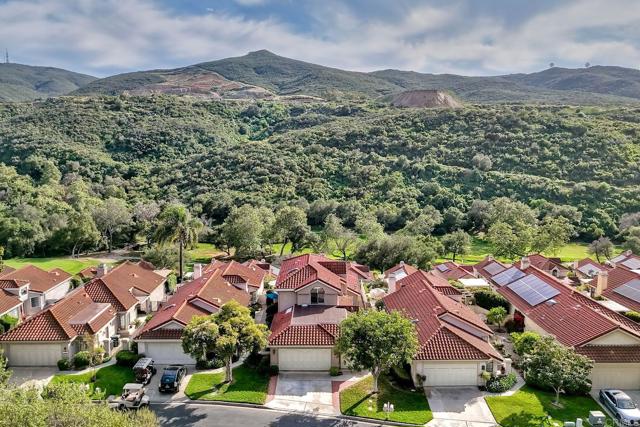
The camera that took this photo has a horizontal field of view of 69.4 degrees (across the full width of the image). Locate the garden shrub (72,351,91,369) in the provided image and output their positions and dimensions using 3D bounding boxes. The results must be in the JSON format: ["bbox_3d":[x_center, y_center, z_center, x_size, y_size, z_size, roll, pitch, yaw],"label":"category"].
[{"bbox_3d":[-22.650,13.883,44.238,1.500,1.450,1.400,0,9,0],"label":"garden shrub"}]

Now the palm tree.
[{"bbox_3d":[-20.587,4.611,66.453,6.800,11.600,6.600,0,10,0],"label":"palm tree"}]

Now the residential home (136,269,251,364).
[{"bbox_3d":[-13.250,11.098,53.256,10.100,5.500,16.100,0,9,0],"label":"residential home"}]

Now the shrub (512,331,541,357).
[{"bbox_3d":[21.604,13.516,48.401,2.900,2.200,2.500,0,10,0],"label":"shrub"}]

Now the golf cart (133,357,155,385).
[{"bbox_3d":[-16.500,14.852,43.891,1.200,1.850,2.600,0,9,0],"label":"golf cart"}]

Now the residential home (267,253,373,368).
[{"bbox_3d":[0.450,9.559,51.584,10.300,7.200,19.300,0,9,0],"label":"residential home"}]

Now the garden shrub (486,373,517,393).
[{"bbox_3d":[16.607,15.167,42.174,2.600,1.400,1.900,0,10,0],"label":"garden shrub"}]

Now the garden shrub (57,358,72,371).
[{"bbox_3d":[-24.100,14.046,43.555,1.300,1.050,1.200,0,9,0],"label":"garden shrub"}]

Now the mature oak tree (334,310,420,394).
[{"bbox_3d":[5.050,12.115,39.968,6.900,7.000,6.700,0,10,0],"label":"mature oak tree"}]

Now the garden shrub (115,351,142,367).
[{"bbox_3d":[-19.050,14.166,45.906,2.600,1.350,1.800,0,9,0],"label":"garden shrub"}]

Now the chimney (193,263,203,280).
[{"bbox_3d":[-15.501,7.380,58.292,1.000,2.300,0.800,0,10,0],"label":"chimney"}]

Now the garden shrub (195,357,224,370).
[{"bbox_3d":[-10.517,14.100,44.110,2.600,1.000,1.300,0,10,0],"label":"garden shrub"}]

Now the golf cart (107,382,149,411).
[{"bbox_3d":[-15.658,14.968,38.133,3.100,1.850,1.300,0,10,0],"label":"golf cart"}]

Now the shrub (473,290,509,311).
[{"bbox_3d":[22.489,11.474,60.638,4.000,1.800,2.400,0,10,0],"label":"shrub"}]

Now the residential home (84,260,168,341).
[{"bbox_3d":[-25.550,9.997,56.622,8.900,5.900,13.500,0,9,0],"label":"residential home"}]

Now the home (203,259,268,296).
[{"bbox_3d":[-11.153,8.774,62.049,8.600,5.000,8.500,0,10,0],"label":"home"}]

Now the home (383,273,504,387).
[{"bbox_3d":[12.800,11.620,50.757,9.400,5.500,19.000,0,9,0],"label":"home"}]

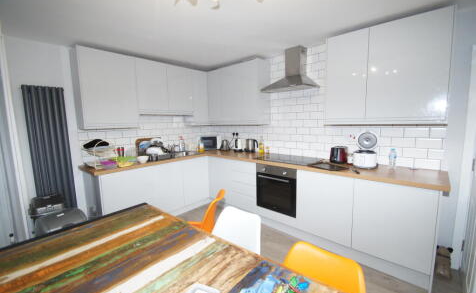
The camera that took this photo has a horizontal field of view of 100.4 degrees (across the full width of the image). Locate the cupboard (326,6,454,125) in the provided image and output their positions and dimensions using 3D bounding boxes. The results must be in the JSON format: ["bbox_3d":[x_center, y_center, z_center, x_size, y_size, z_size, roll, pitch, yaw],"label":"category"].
[{"bbox_3d":[1.483,-0.708,2.079,0.967,0.950,0.320,5,10,41],"label":"cupboard"}]

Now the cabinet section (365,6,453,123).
[{"bbox_3d":[1.636,-0.701,1.941,0.583,0.946,0.315,5,9,41],"label":"cabinet section"}]

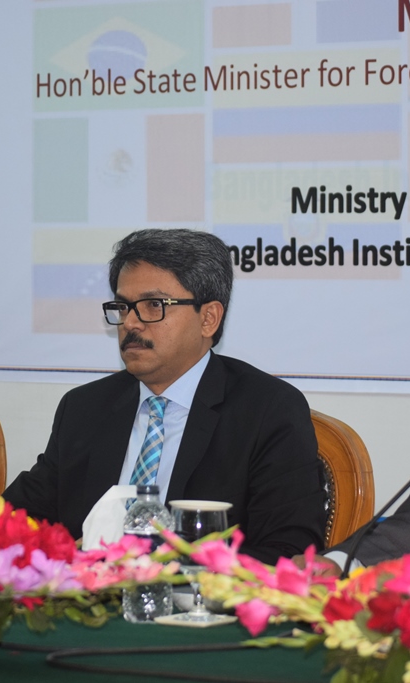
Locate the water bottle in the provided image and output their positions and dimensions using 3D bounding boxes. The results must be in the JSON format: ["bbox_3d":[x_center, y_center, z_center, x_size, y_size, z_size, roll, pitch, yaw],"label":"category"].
[{"bbox_3d":[-0.079,0.292,4.120,0.069,0.187,0.069,0,1,0],"label":"water bottle"}]

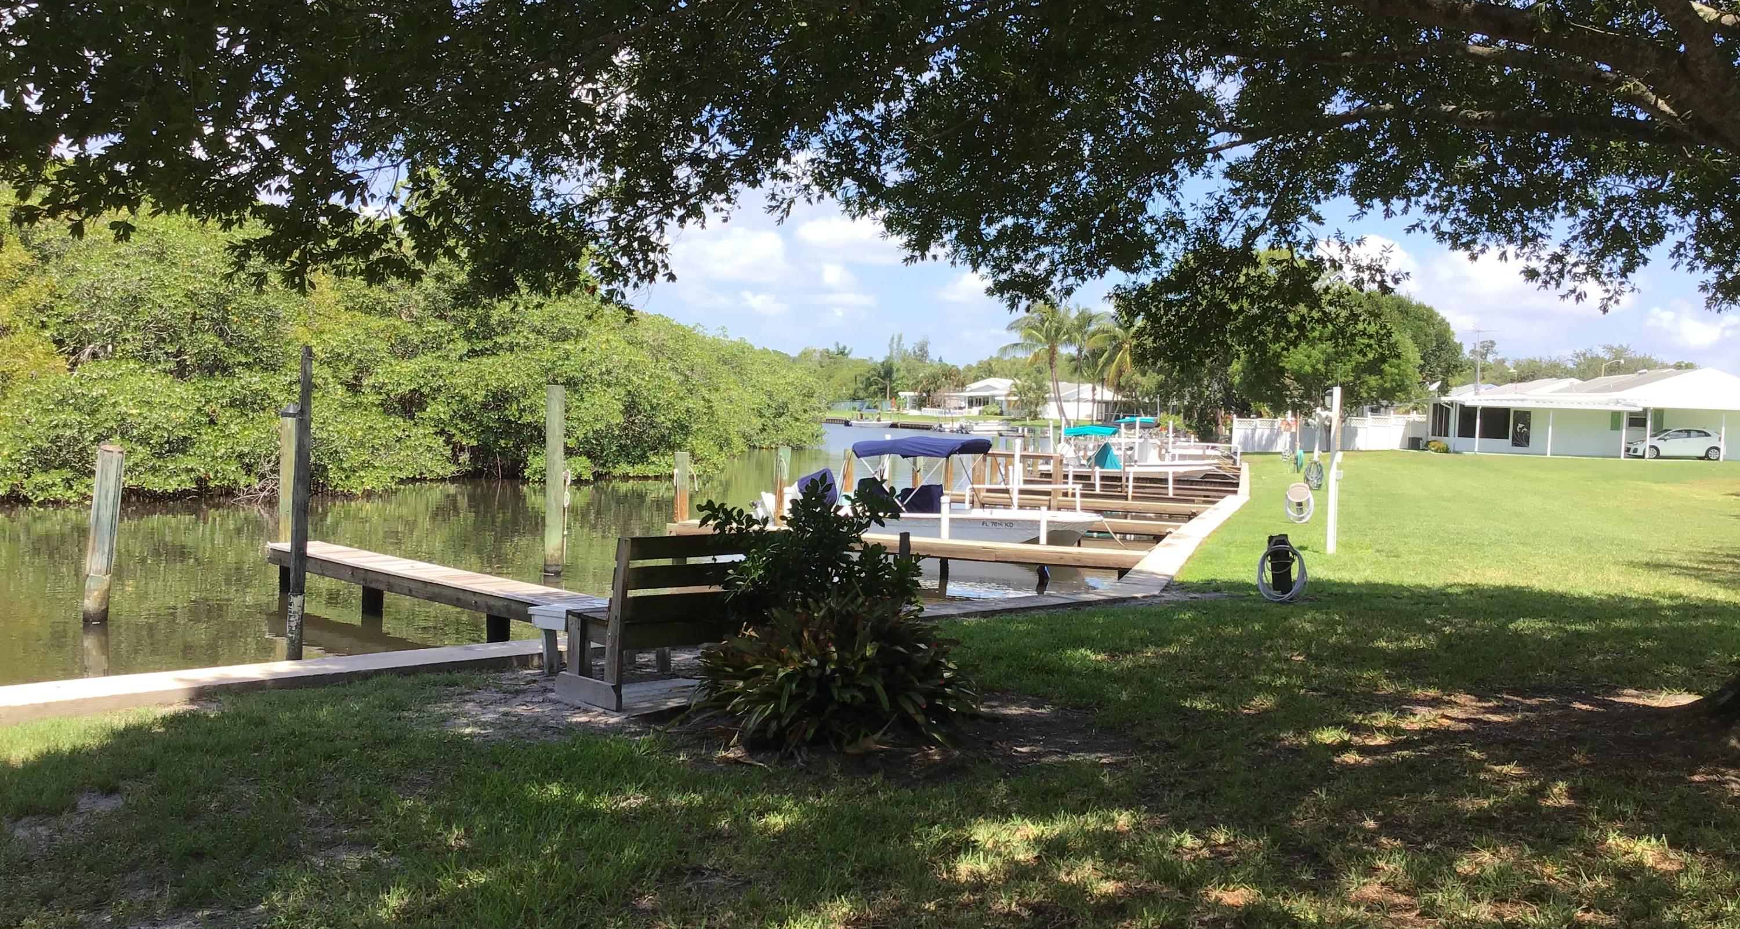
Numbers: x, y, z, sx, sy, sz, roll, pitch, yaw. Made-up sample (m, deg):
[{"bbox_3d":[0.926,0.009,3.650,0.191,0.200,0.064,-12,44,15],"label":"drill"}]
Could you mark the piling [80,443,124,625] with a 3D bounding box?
[{"bbox_3d":[-6.494,0.590,13.251,0.205,1.497,0.205,4,2,0],"label":"piling"}]

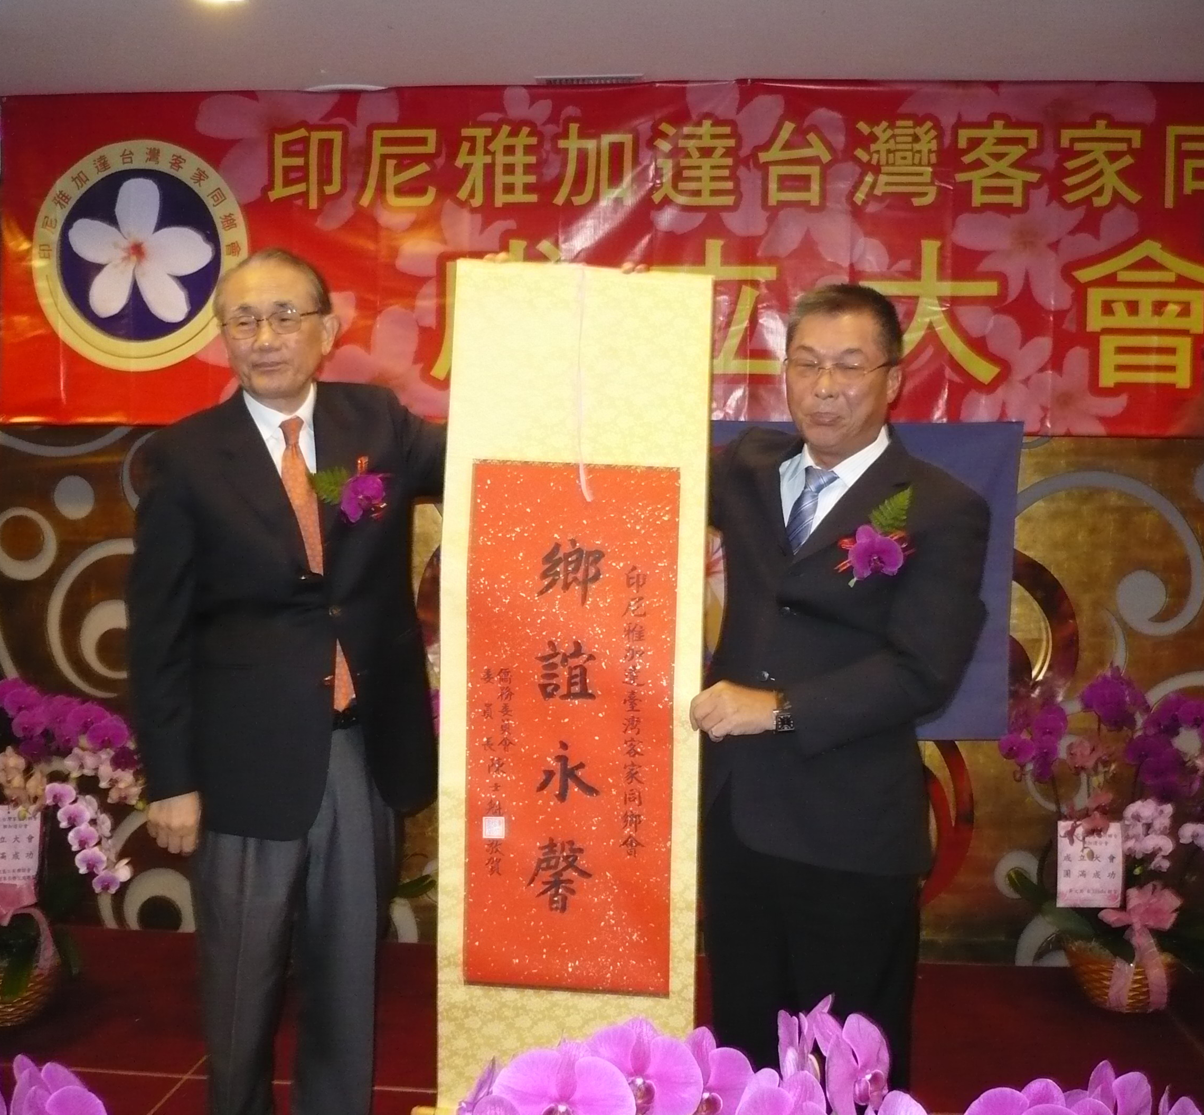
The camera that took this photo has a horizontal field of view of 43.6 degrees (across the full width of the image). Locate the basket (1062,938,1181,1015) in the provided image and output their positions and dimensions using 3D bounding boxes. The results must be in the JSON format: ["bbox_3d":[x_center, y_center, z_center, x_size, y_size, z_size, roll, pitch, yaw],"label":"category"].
[{"bbox_3d":[1.431,1.147,4.140,0.300,0.170,0.250,1,1,5],"label":"basket"}]

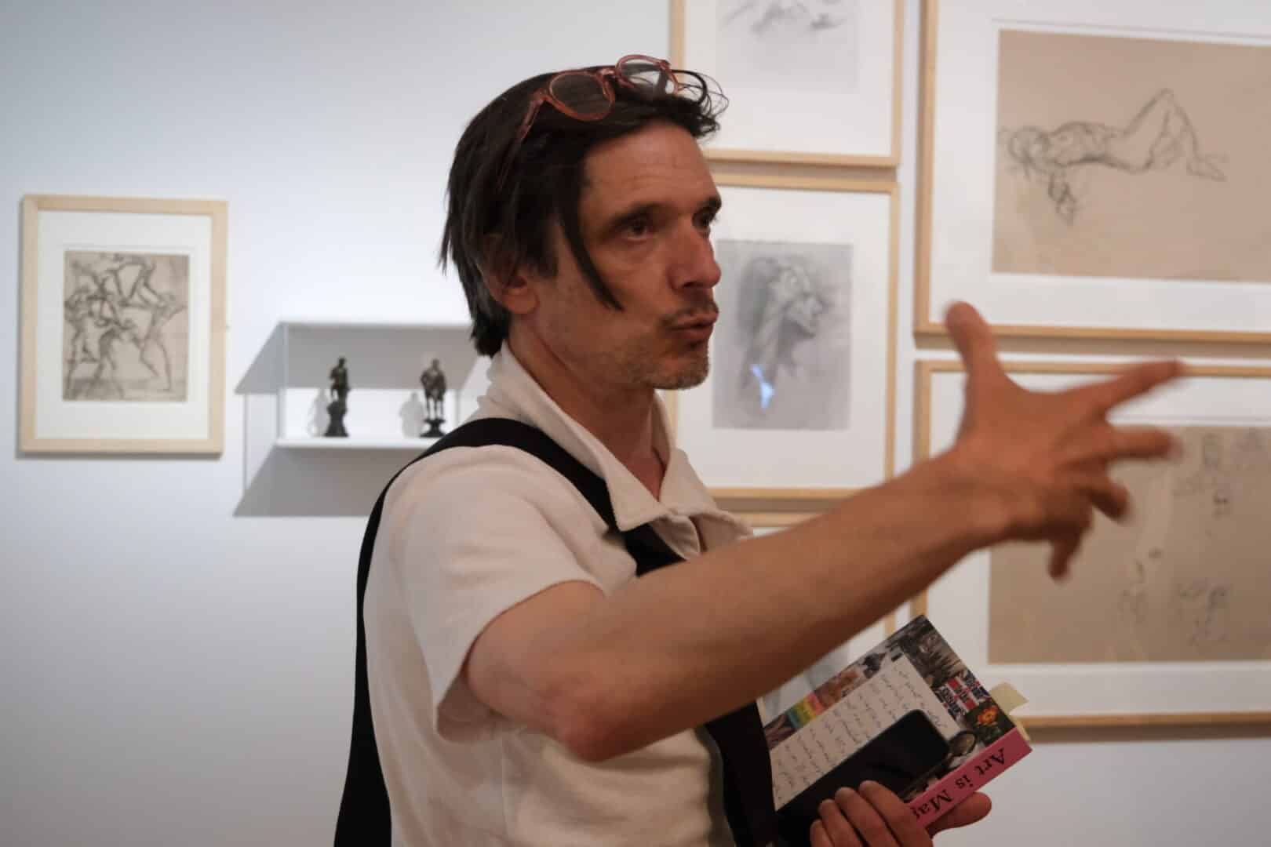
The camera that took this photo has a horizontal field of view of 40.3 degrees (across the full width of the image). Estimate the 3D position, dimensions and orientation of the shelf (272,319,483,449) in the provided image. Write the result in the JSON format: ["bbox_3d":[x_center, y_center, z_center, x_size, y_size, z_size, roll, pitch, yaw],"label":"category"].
[{"bbox_3d":[-0.394,-0.064,2.757,0.349,0.195,0.241,1,2,-12],"label":"shelf"}]

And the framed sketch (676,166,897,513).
[{"bbox_3d":[0.255,-0.147,2.997,0.403,0.551,0.035,1,2,-12],"label":"framed sketch"}]

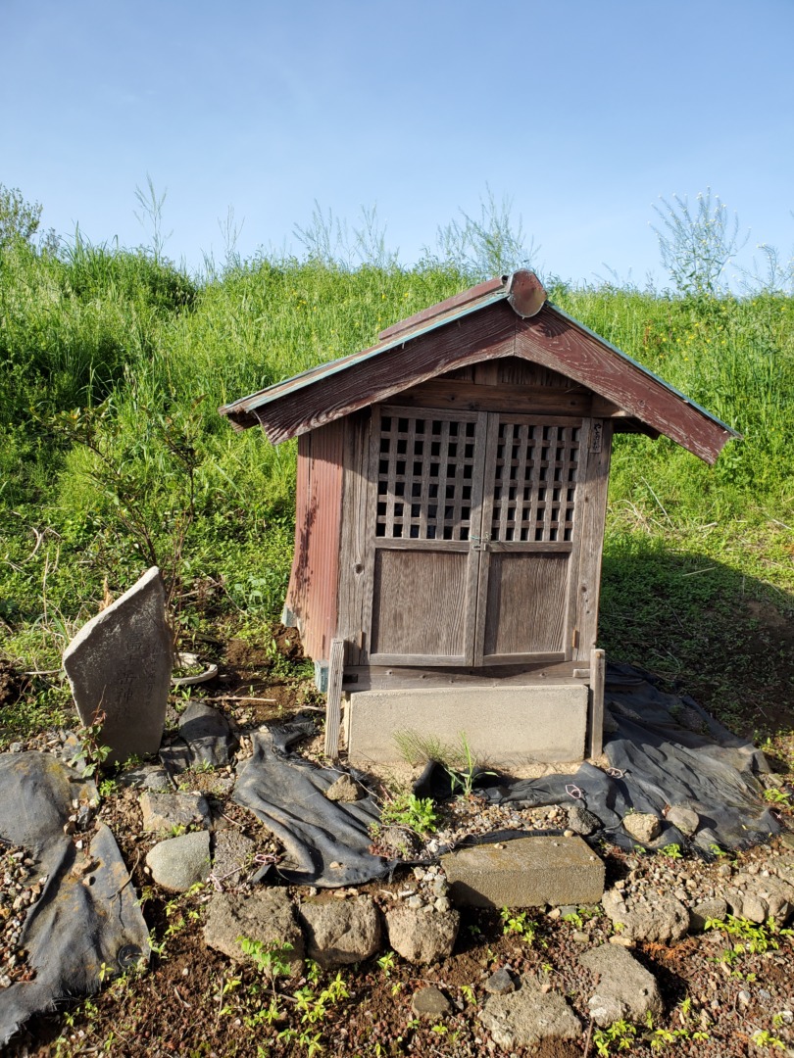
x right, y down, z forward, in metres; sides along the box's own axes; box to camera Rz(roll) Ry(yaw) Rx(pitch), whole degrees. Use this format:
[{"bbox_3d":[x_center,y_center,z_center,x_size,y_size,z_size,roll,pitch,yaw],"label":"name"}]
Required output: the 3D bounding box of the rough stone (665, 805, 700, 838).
[{"bbox_3d":[0.897,0.918,2.498,0.103,0.076,0.090,5,7,21],"label":"rough stone"}]

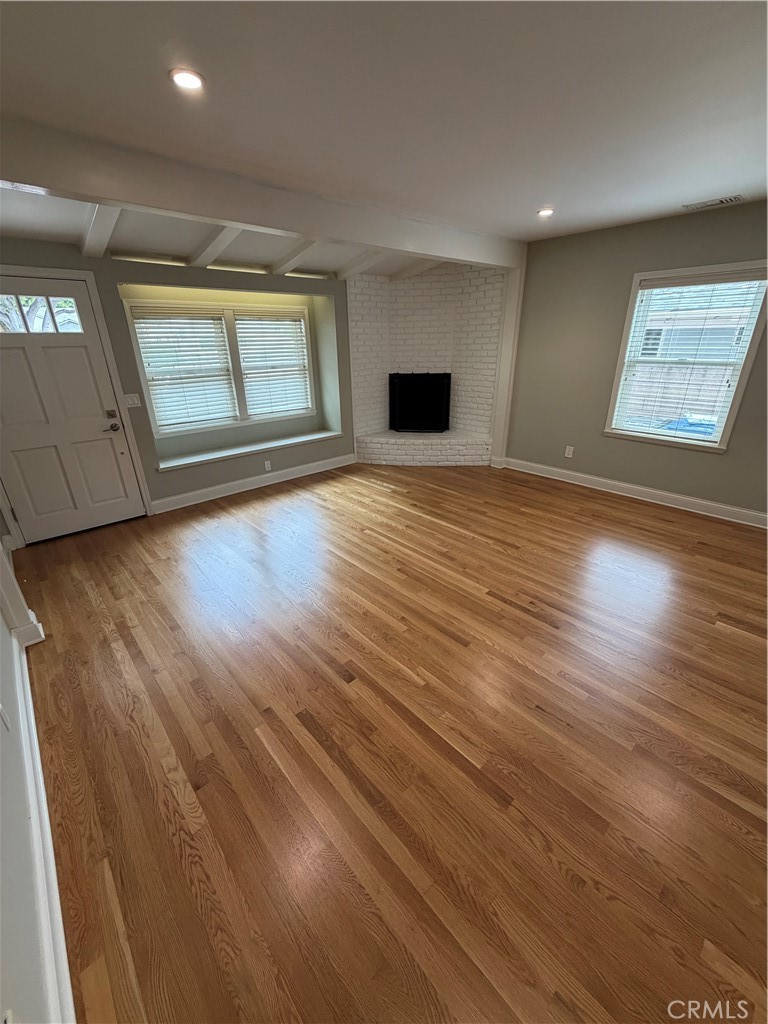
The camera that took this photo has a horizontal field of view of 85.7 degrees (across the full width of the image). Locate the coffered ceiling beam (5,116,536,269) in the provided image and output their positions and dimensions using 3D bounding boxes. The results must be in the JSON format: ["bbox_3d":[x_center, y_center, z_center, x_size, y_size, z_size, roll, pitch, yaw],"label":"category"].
[{"bbox_3d":[-0.289,-2.063,2.949,4.779,0.242,0.100,-21,30,-38],"label":"coffered ceiling beam"}]

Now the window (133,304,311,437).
[{"bbox_3d":[-1.622,-1.597,4.603,1.958,1.252,0.095,-21,30,-38],"label":"window"}]

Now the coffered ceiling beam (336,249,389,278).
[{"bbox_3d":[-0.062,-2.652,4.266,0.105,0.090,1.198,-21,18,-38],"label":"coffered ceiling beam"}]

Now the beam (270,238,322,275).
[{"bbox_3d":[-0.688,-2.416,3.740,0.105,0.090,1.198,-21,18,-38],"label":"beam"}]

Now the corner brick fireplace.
[{"bbox_3d":[0.506,-1.821,5.239,1.793,2.377,0.681,1,23,4],"label":"corner brick fireplace"}]

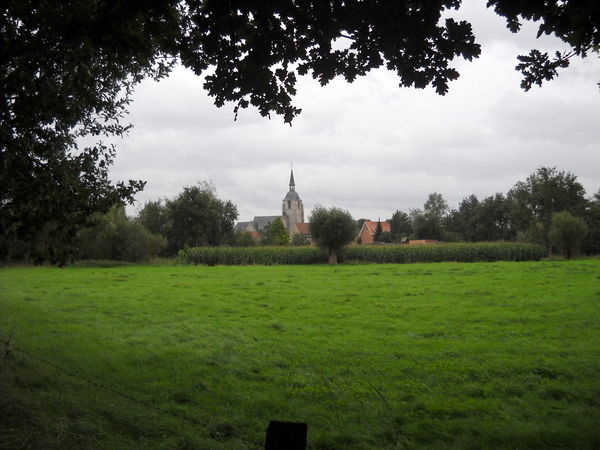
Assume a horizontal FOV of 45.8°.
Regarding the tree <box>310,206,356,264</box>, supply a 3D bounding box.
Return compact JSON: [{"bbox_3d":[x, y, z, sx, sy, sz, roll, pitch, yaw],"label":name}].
[{"bbox_3d":[4.180,1.200,90.000,5.950,7.500,5.900,0,-2,0],"label":"tree"}]

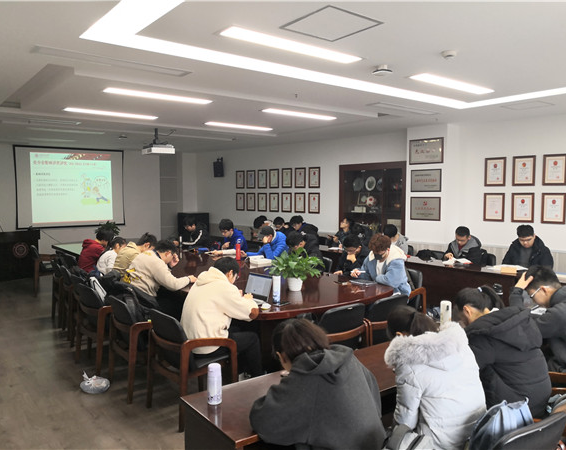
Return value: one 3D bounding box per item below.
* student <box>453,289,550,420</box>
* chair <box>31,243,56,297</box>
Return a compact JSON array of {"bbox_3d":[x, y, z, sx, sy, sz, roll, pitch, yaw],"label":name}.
[{"bbox_3d":[1.181,0.928,2.851,0.750,1.150,0.530,4,5,44],"label":"student"},{"bbox_3d":[-4.198,0.781,8.384,0.580,0.860,0.570,-3,5,-35],"label":"chair"}]

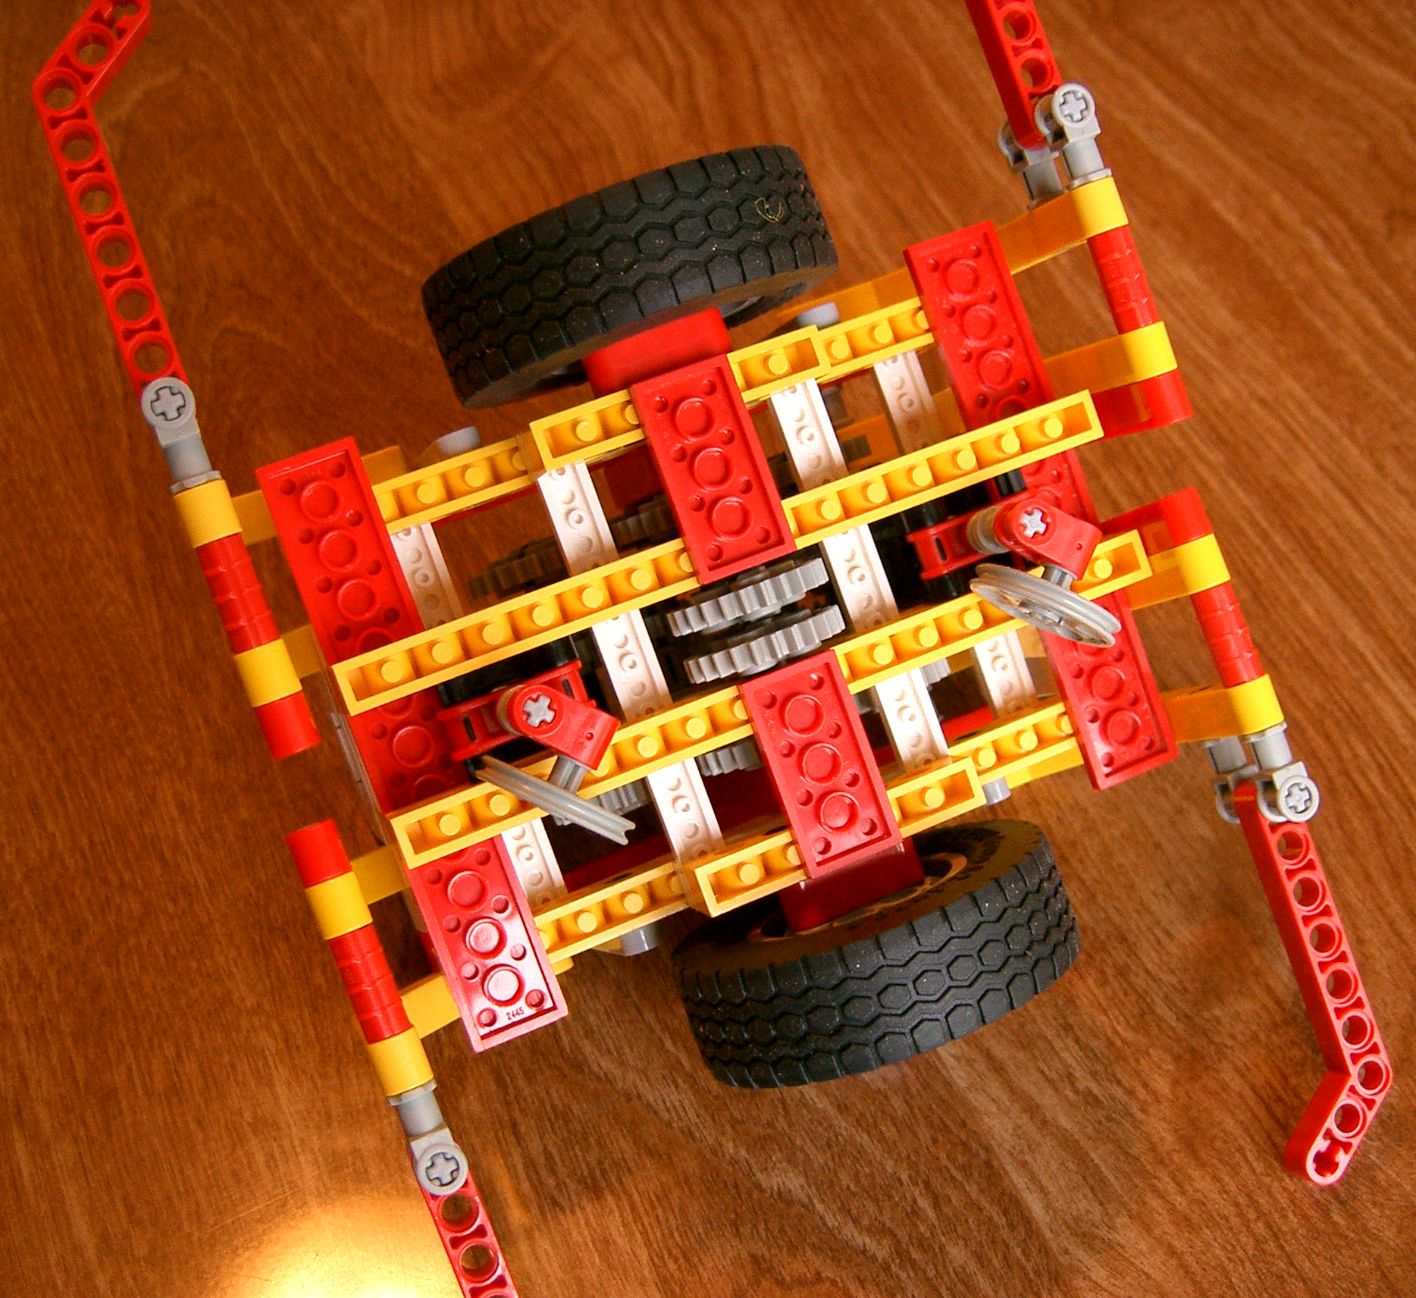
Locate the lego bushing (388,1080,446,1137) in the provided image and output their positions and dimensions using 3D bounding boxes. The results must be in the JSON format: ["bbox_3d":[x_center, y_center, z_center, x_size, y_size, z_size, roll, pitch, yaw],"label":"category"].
[{"bbox_3d":[-0.042,0.067,0.285,0.007,0.007,0.008,-21,93,-13],"label":"lego bushing"}]

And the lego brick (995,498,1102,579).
[{"bbox_3d":[0.052,-0.017,0.300,0.016,0.008,0.008,27,82,-11],"label":"lego brick"}]

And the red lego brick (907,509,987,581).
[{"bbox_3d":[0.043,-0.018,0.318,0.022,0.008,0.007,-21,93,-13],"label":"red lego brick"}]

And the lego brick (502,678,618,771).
[{"bbox_3d":[-0.021,0.011,0.281,0.016,0.008,0.008,28,82,-11],"label":"lego brick"}]

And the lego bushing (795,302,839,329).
[{"bbox_3d":[0.019,-0.054,0.327,0.007,0.007,0.006,-21,93,-13],"label":"lego bushing"}]

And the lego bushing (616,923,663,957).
[{"bbox_3d":[-0.012,0.046,0.317,0.007,0.007,0.007,-21,93,-13],"label":"lego bushing"}]

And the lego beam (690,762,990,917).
[{"bbox_3d":[0.020,0.029,0.309,0.048,0.010,0.008,-21,93,-13],"label":"lego beam"}]

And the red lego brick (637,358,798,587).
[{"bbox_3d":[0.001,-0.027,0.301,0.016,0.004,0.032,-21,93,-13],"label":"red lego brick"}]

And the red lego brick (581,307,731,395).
[{"bbox_3d":[-0.008,-0.046,0.306,0.024,0.008,0.008,-21,93,-13],"label":"red lego brick"}]

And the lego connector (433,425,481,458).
[{"bbox_3d":[-0.040,-0.032,0.313,0.007,0.007,0.004,-21,93,-13],"label":"lego connector"}]

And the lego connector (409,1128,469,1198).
[{"bbox_3d":[-0.039,0.074,0.285,0.008,0.008,0.009,-21,93,-13],"label":"lego connector"}]

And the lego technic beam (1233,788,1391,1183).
[{"bbox_3d":[0.098,0.053,0.322,0.019,0.008,0.066,-13,92,-14],"label":"lego technic beam"}]

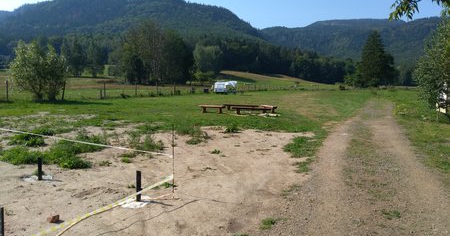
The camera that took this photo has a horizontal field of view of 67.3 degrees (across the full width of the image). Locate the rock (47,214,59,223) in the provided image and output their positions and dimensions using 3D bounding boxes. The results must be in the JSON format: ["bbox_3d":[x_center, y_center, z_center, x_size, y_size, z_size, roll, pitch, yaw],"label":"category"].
[{"bbox_3d":[-1.959,1.150,3.877,0.100,0.080,0.120,0,5,-9],"label":"rock"}]

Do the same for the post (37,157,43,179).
[{"bbox_3d":[-3.060,0.840,5.600,0.062,0.375,0.062,0,5,0],"label":"post"}]

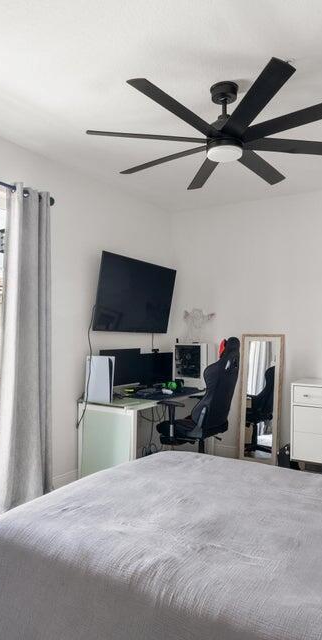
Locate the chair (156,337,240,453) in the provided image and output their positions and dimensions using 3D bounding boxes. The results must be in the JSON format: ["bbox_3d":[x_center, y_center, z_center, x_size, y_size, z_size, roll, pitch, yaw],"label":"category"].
[{"bbox_3d":[0.348,0.790,3.674,0.690,1.290,0.670,-1,-2,34],"label":"chair"}]

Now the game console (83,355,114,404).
[{"bbox_3d":[-0.490,0.482,3.532,0.260,0.390,0.104,-1,-2,32],"label":"game console"}]

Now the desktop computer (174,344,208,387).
[{"bbox_3d":[0.325,0.478,4.632,0.390,0.460,0.200,-1,-2,34],"label":"desktop computer"}]

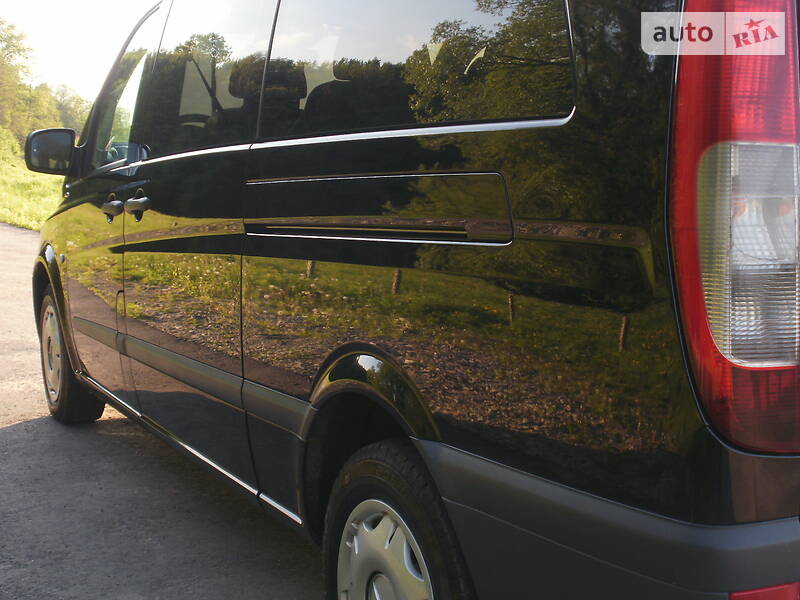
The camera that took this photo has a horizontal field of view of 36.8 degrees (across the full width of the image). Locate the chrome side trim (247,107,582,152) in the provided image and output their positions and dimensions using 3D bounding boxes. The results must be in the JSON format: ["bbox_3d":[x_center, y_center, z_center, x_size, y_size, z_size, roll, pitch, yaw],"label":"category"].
[{"bbox_3d":[-0.052,-0.331,2.407,0.035,0.046,1.262,-3,6,-29],"label":"chrome side trim"}]

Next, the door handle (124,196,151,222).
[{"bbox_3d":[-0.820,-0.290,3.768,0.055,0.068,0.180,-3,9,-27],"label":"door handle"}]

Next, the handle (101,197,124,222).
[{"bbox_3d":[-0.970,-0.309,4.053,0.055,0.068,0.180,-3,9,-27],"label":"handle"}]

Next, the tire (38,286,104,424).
[{"bbox_3d":[-1.455,0.232,5.375,0.210,0.660,0.660,-3,9,-27],"label":"tire"}]

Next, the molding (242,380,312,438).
[{"bbox_3d":[-0.290,0.253,2.842,0.038,0.095,0.390,-3,6,-27],"label":"molding"}]

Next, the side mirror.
[{"bbox_3d":[-1.390,-0.588,4.780,0.205,0.185,0.115,-3,9,-27],"label":"side mirror"}]

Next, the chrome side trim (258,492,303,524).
[{"bbox_3d":[-0.294,0.507,2.933,0.016,0.022,0.279,-3,9,-27],"label":"chrome side trim"}]

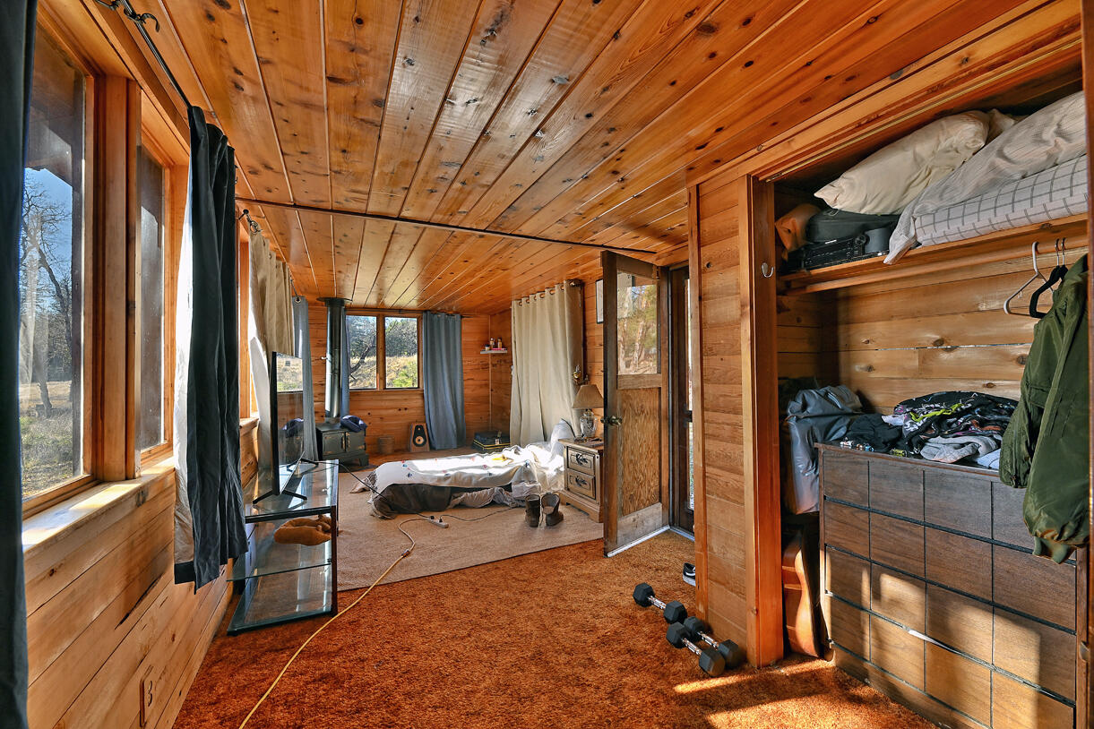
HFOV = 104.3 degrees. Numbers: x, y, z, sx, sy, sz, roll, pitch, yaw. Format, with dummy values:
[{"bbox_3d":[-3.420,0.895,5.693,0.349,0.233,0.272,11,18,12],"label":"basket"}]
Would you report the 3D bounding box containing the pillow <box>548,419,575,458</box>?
[{"bbox_3d":[0.140,0.773,4.346,0.170,0.430,0.480,17,-8,-25],"label":"pillow"}]

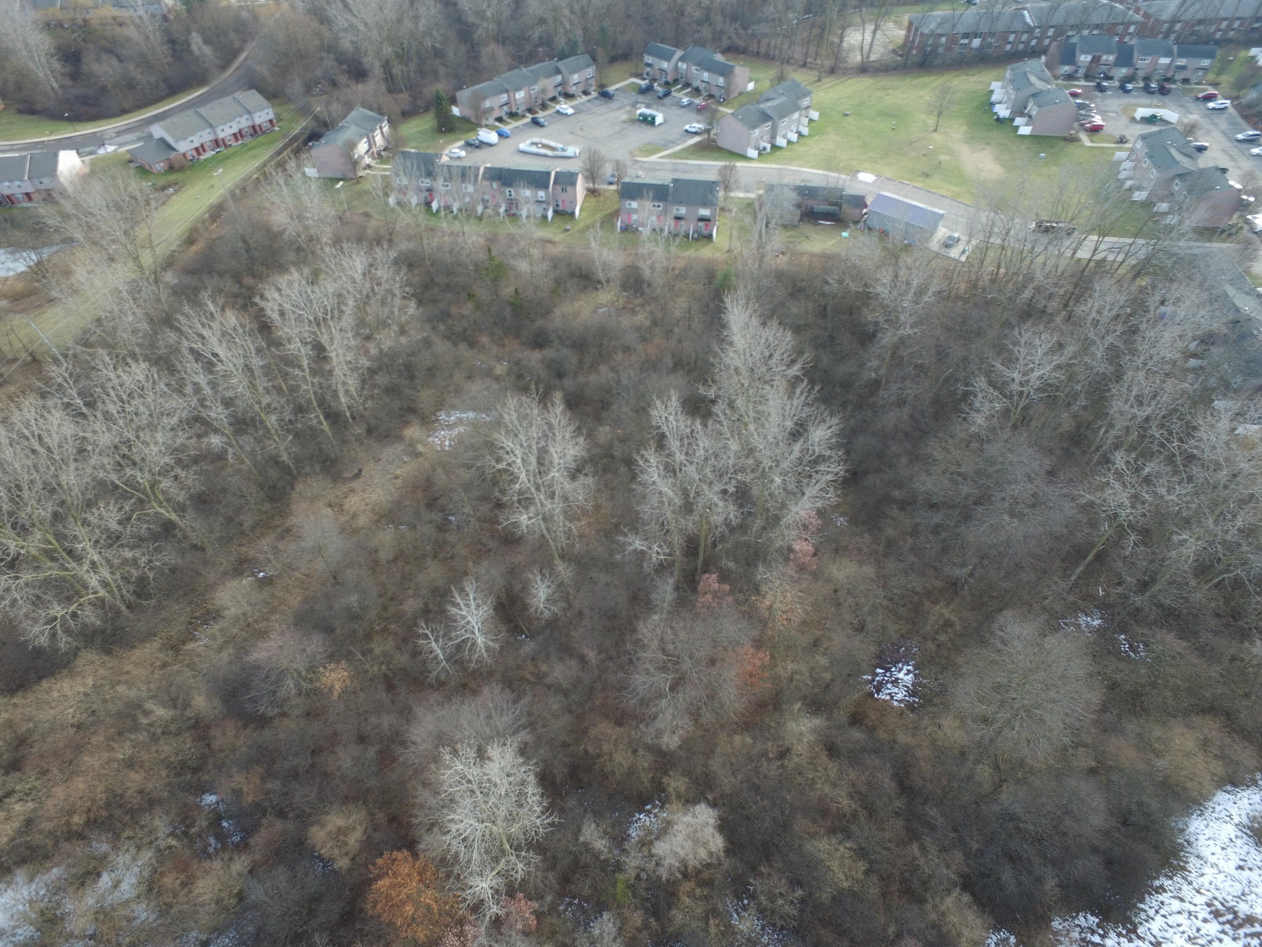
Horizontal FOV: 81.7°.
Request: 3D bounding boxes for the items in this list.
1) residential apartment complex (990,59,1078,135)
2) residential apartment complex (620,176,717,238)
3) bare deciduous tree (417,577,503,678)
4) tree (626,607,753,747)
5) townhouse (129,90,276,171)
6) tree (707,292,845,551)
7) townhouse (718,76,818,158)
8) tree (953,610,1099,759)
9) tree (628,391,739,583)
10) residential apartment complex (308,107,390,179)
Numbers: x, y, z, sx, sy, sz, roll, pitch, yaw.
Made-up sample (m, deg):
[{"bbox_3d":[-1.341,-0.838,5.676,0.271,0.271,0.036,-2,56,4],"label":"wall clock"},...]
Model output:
[{"bbox_3d":[95.850,-90.170,173.300,13.000,7.600,27.800,7,48,7],"label":"residential apartment complex"},{"bbox_3d":[7.980,-52.950,141.640,18.900,7.630,9.030,7,47,7],"label":"residential apartment complex"},{"bbox_3d":[-16.940,15.490,72.200,7.500,13.500,6.500,-1,47,0],"label":"bare deciduous tree"},{"bbox_3d":[5.720,19.210,70.440,12.000,10.500,12.000,-1,47,0],"label":"tree"},{"bbox_3d":[-98.890,-79.200,167.420,11.690,7.770,32.200,26,52,23],"label":"townhouse"},{"bbox_3d":[14.430,-4.200,78.750,13.500,30.000,14.000,-1,47,0],"label":"tree"},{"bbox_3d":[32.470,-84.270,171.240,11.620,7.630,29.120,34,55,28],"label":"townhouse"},{"bbox_3d":[36.270,20.050,68.130,12.200,13.200,13.400,0,46,0],"label":"tree"},{"bbox_3d":[5.540,2.660,74.220,11.000,27.500,10.500,-1,47,0],"label":"tree"},{"bbox_3d":[-61.860,-73.490,161.750,9.730,7.630,19.670,6,47,6],"label":"residential apartment complex"}]

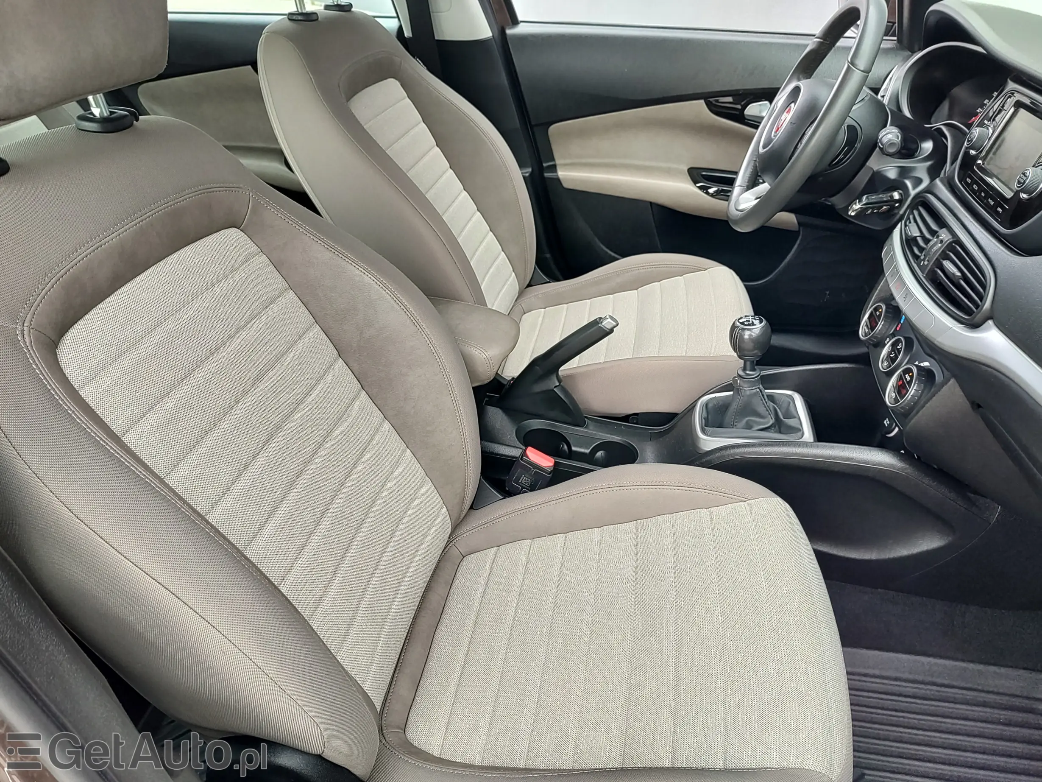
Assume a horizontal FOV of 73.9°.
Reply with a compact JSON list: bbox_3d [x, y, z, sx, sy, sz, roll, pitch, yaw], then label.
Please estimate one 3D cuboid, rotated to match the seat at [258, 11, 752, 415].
[{"bbox_3d":[0.029,-0.322,1.246,0.855,0.780,0.525,6,35,9],"label":"seat"}]

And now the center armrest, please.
[{"bbox_3d":[-0.149,-0.077,1.027,0.297,0.100,0.125,6,35,9],"label":"center armrest"}]

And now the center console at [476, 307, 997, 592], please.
[{"bbox_3d":[0.210,0.040,1.023,0.920,0.355,0.240,6,35,9],"label":"center console"}]

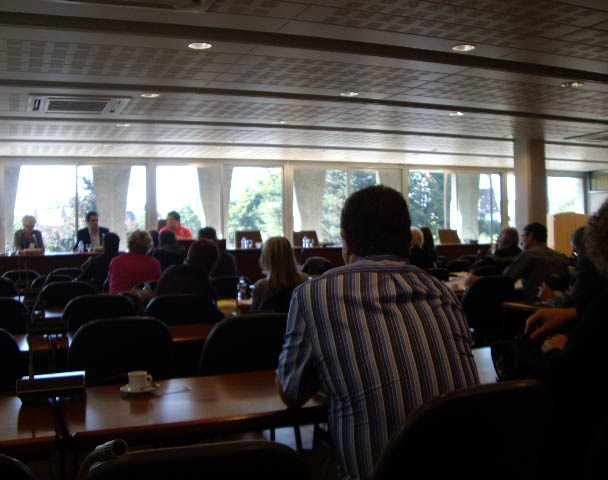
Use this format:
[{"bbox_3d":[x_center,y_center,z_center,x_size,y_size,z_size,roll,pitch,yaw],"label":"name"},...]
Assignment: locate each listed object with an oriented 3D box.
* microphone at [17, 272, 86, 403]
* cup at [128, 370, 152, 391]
[{"bbox_3d":[-0.768,0.284,2.128,0.200,0.380,0.140,-1,1,-23],"label":"microphone"},{"bbox_3d":[-0.546,0.469,2.345,0.082,0.058,0.066,-1,1,-9],"label":"cup"}]

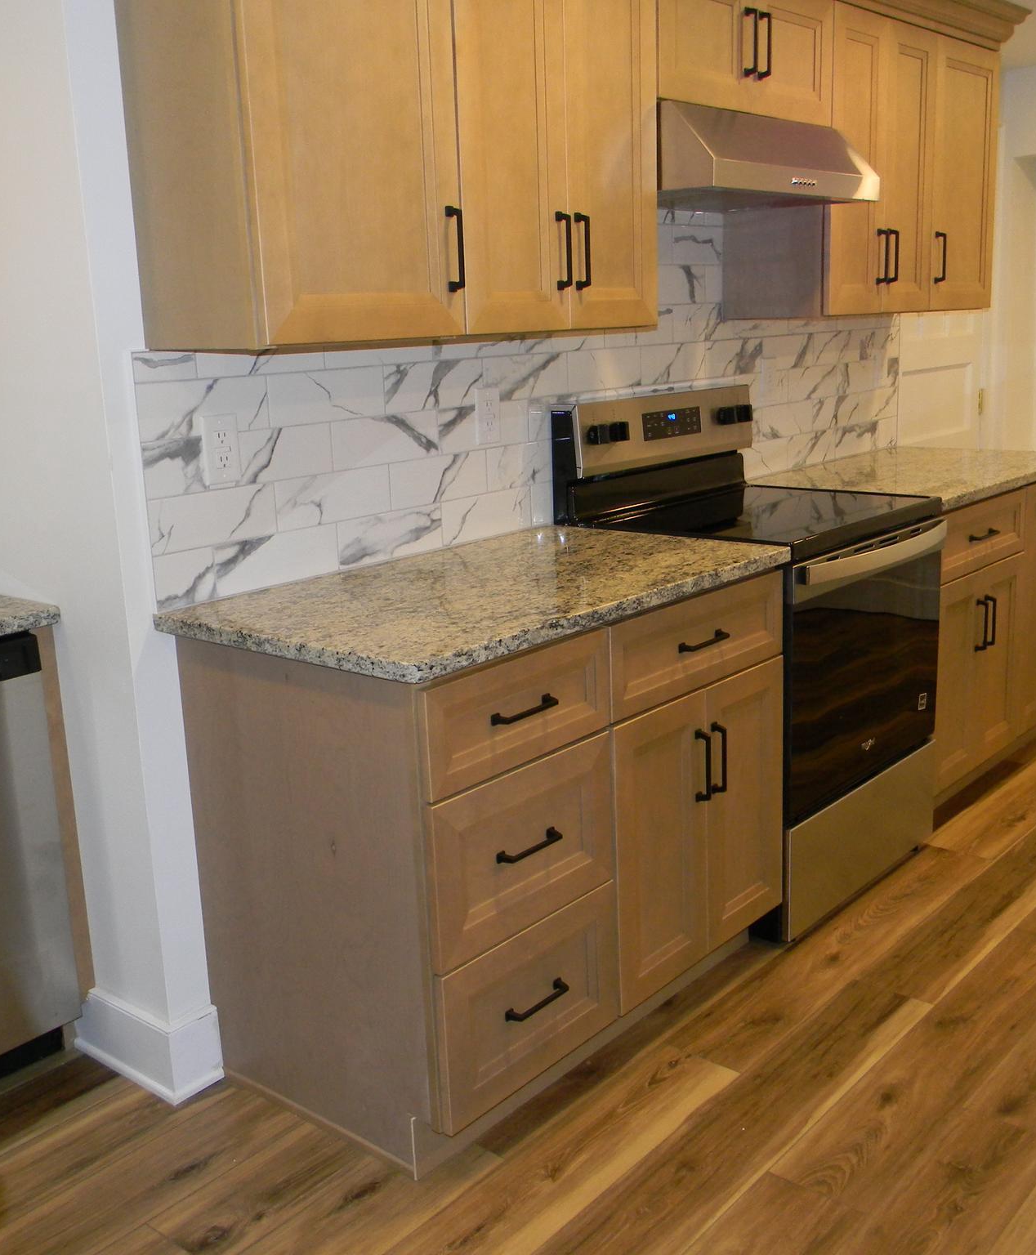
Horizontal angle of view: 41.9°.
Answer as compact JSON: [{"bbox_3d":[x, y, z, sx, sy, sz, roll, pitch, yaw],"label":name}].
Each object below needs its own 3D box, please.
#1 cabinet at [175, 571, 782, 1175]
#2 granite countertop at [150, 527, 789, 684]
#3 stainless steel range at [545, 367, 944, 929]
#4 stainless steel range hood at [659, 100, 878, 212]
[{"bbox_3d":[-0.009,0.363,2.729,0.640,0.877,1.081,9,17,39],"label":"cabinet"},{"bbox_3d":[-0.033,-0.077,2.617,0.642,0.032,1.118,9,17,39],"label":"granite countertop"},{"bbox_3d":[0.606,0.027,3.365,0.677,1.197,0.762,9,17,39],"label":"stainless steel range"},{"bbox_3d":[0.470,-1.090,3.179,0.458,0.178,0.759,9,17,39],"label":"stainless steel range hood"}]

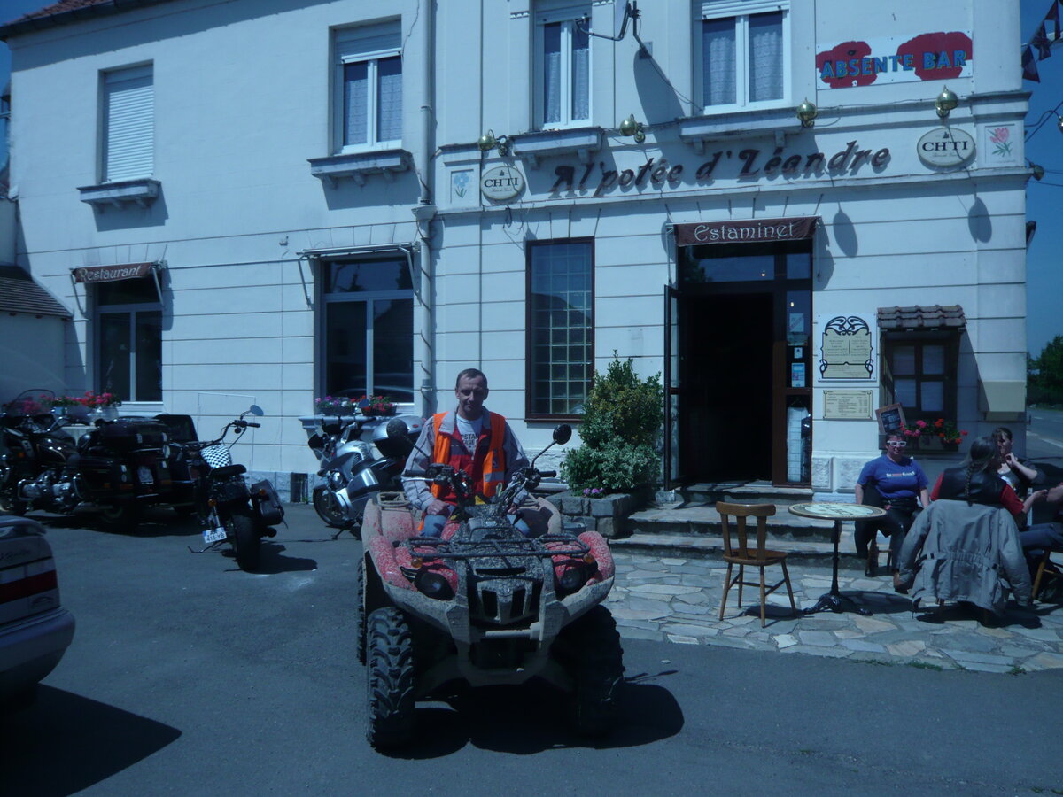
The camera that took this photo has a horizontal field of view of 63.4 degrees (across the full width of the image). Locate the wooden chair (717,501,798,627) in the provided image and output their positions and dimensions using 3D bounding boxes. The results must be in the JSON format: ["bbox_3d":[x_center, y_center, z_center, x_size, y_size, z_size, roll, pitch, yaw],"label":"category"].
[{"bbox_3d":[1.548,1.140,6.000,0.450,0.830,0.490,0,0,40],"label":"wooden chair"}]

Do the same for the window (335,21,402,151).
[{"bbox_3d":[-2.281,-4.319,11.927,1.102,1.791,0.150,0,0,19],"label":"window"}]

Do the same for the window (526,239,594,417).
[{"bbox_3d":[0.356,-0.873,10.797,0.882,2.247,0.140,0,0,19],"label":"window"}]

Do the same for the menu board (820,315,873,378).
[{"bbox_3d":[3.571,-0.572,9.745,0.594,0.753,0.030,0,0,19],"label":"menu board"}]

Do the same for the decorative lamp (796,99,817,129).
[{"bbox_3d":[3.055,-3.174,9.551,0.220,0.300,0.420,0,0,19],"label":"decorative lamp"}]

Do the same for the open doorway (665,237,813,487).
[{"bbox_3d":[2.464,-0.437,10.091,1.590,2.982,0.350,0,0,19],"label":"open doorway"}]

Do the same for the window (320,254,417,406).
[{"bbox_3d":[-2.240,-0.920,11.750,1.431,1.997,0.150,0,0,19],"label":"window"}]

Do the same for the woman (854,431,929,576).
[{"bbox_3d":[3.079,0.930,7.404,0.620,1.270,0.850,0,0,16],"label":"woman"}]

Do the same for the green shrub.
[{"bbox_3d":[0.909,0.286,9.750,1.080,1.550,0.950,0,0,19],"label":"green shrub"}]

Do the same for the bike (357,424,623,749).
[{"bbox_3d":[-0.310,0.854,4.665,1.180,1.450,2.070,0,0,-12],"label":"bike"}]

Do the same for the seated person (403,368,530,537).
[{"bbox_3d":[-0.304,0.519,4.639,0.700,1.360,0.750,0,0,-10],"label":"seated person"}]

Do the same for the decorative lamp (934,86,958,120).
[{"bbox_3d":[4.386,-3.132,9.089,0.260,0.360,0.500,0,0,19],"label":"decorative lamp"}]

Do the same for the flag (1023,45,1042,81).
[{"bbox_3d":[5.758,-3.861,9.900,0.240,0.430,0.080,0,0,23],"label":"flag"}]

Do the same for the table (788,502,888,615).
[{"bbox_3d":[2.289,1.206,6.426,0.730,0.735,0.730,0,0,0],"label":"table"}]

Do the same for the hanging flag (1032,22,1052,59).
[{"bbox_3d":[5.880,-4.126,9.900,0.230,0.430,0.080,0,0,23],"label":"hanging flag"}]

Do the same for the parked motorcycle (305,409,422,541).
[{"bbox_3d":[-1.870,0.870,9.750,0.850,1.380,2.100,0,0,-41],"label":"parked motorcycle"}]

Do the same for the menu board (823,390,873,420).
[{"bbox_3d":[3.575,0.075,9.747,0.533,0.351,0.025,0,0,19],"label":"menu board"}]

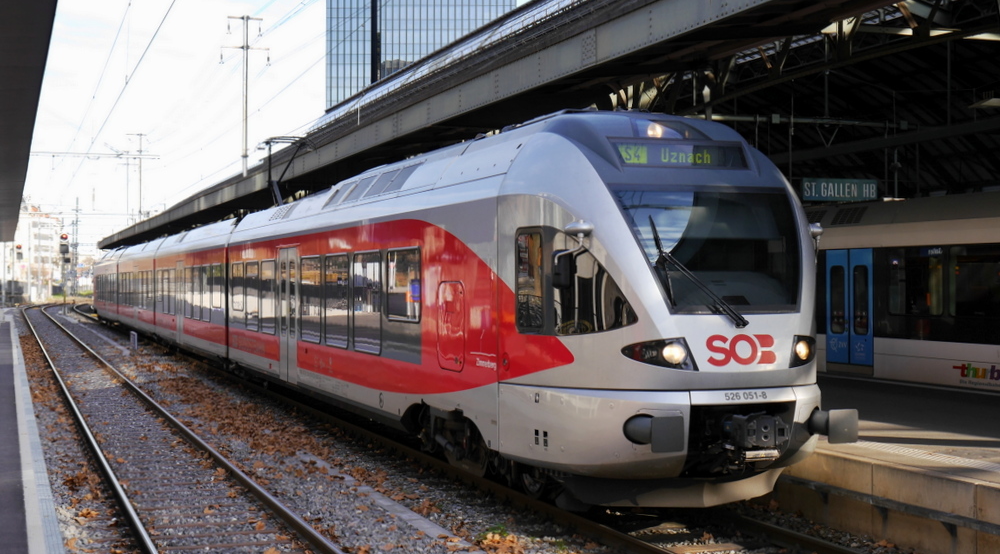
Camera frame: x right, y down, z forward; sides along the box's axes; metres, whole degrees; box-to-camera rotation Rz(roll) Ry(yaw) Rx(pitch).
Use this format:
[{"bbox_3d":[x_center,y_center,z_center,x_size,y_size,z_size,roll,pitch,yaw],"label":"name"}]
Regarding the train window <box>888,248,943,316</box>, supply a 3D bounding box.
[{"bbox_3d":[7.231,0.090,25.055,0.080,1.132,1.568,0,0,-19],"label":"train window"}]

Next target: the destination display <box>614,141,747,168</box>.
[{"bbox_3d":[1.778,-1.168,13.919,1.320,0.290,0.100,0,-33,-19],"label":"destination display"}]

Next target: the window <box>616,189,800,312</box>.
[{"bbox_3d":[2.034,-0.244,13.179,1.780,1.300,0.240,0,-28,-19],"label":"window"}]

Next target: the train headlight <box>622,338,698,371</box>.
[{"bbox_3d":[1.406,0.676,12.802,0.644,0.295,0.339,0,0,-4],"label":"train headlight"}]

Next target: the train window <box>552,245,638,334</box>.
[{"bbox_3d":[0.843,0.118,13.136,0.200,0.870,1.020,0,0,-45],"label":"train window"}]

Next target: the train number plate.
[{"bbox_3d":[2.164,1.059,12.806,1.030,0.140,0.060,0,-18,-19],"label":"train number plate"}]

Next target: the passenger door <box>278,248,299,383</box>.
[{"bbox_3d":[-3.707,0.654,25.442,0.100,2.300,1.620,0,0,-19],"label":"passenger door"}]

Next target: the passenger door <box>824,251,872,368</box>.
[{"bbox_3d":[6.553,0.567,27.017,0.100,2.200,1.562,0,0,-19],"label":"passenger door"}]

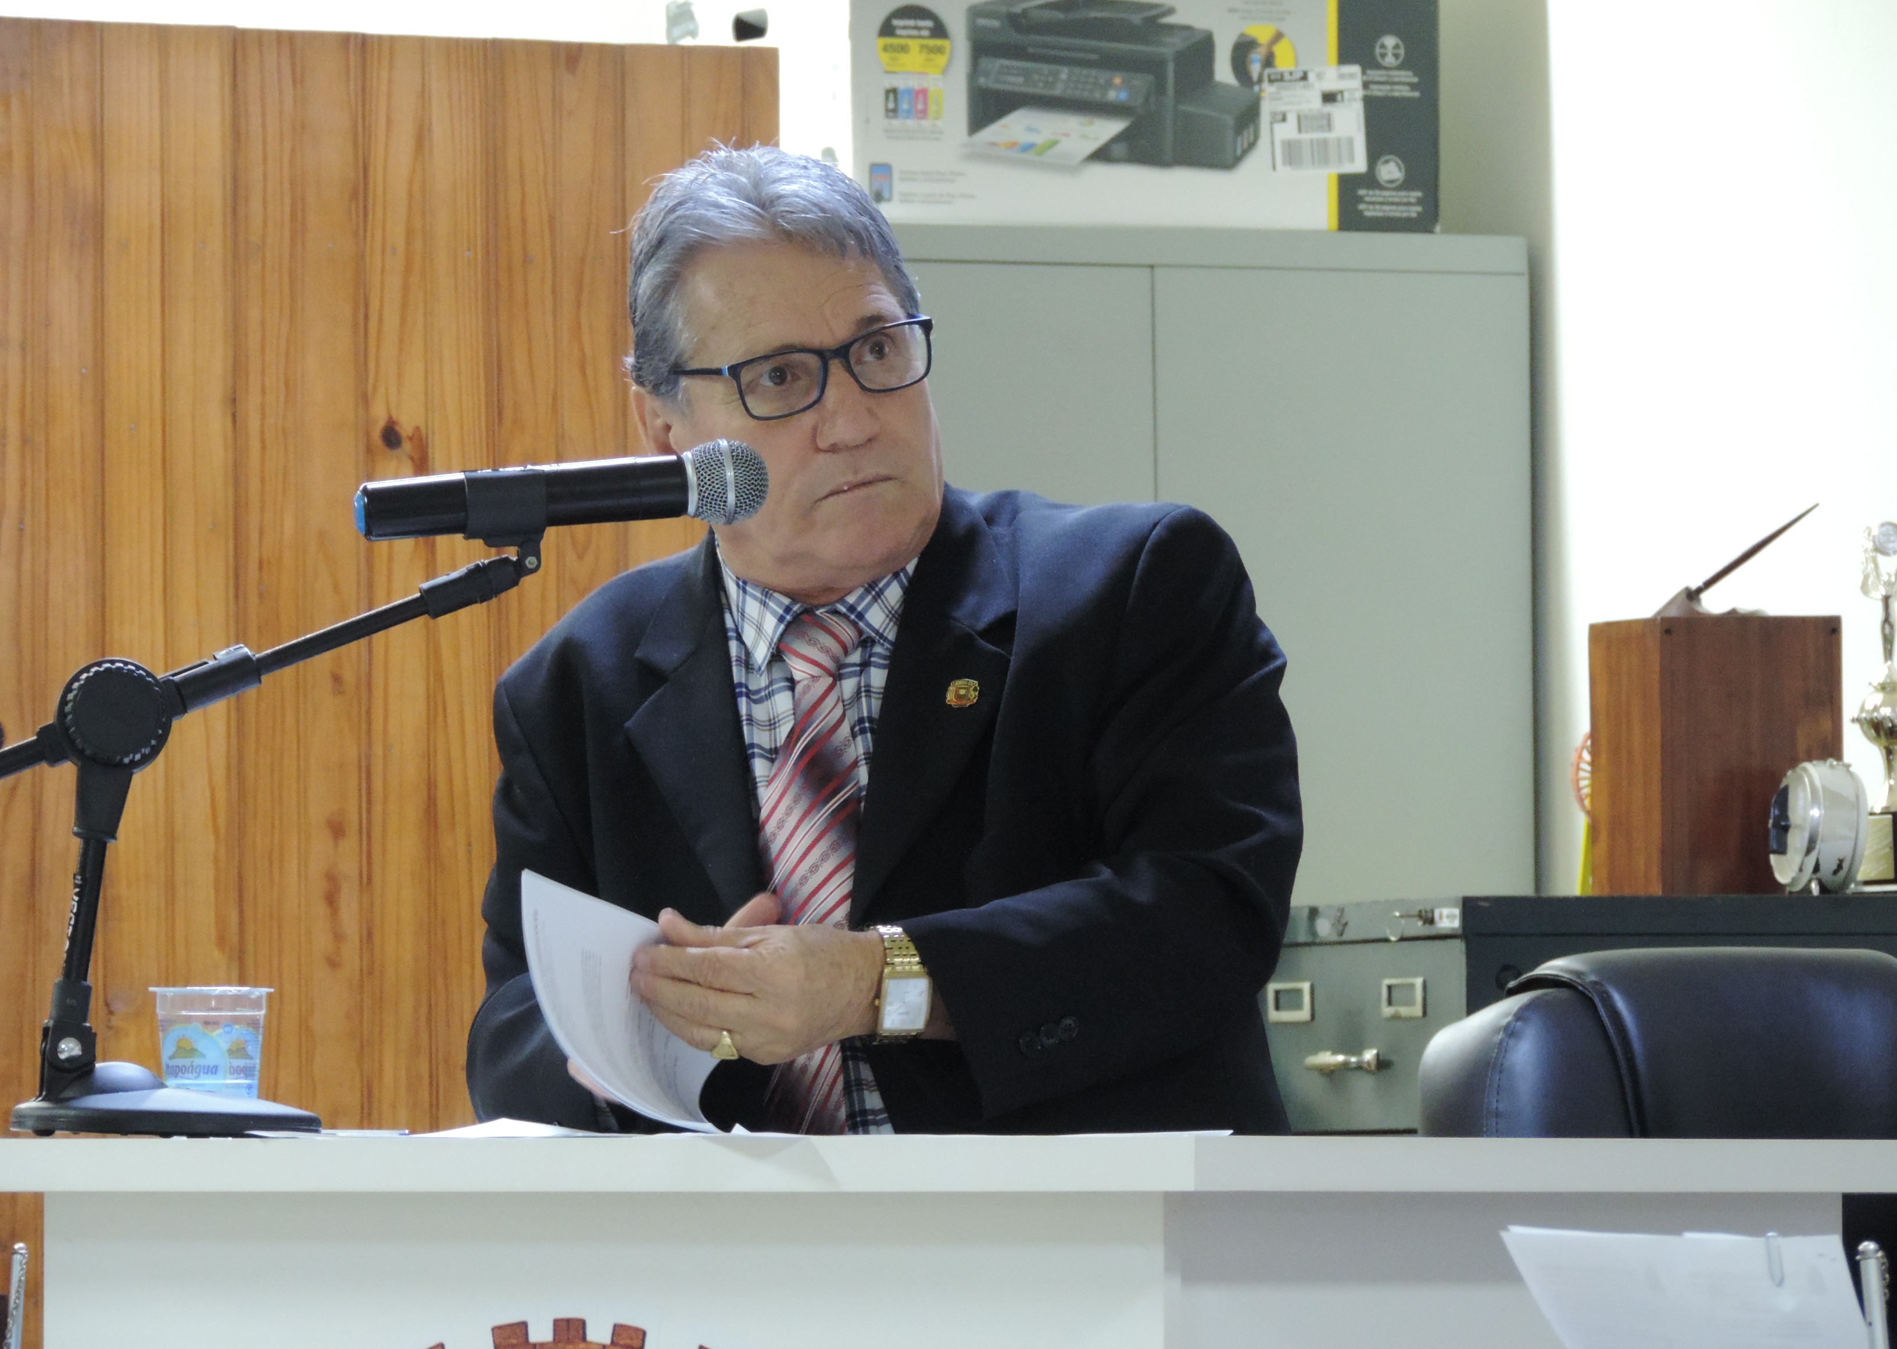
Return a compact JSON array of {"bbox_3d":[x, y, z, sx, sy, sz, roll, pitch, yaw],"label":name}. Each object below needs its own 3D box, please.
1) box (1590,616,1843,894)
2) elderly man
[{"bbox_3d":[0.651,0.072,12.800,0.163,0.239,0.173,0,-2,-20],"label":"box"},{"bbox_3d":[-0.050,0.335,9.150,0.580,1.300,0.720,-1,-2,16],"label":"elderly man"}]

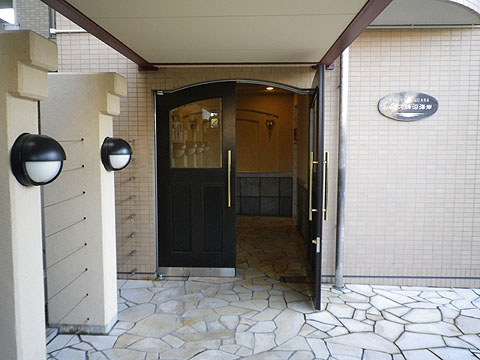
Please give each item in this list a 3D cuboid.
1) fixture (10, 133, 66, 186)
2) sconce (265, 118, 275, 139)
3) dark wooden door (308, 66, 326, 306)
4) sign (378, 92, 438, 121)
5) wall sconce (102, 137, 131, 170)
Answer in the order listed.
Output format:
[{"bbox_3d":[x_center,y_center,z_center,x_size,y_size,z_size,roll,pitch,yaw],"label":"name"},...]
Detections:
[{"bbox_3d":[-0.975,-0.098,1.948,0.187,0.267,0.267,0,4,2],"label":"fixture"},{"bbox_3d":[0.599,-1.035,7.878,0.190,0.410,0.130,0,4,2],"label":"sconce"},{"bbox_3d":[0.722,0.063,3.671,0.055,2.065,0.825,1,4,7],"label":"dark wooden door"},{"bbox_3d":[1.721,-0.750,3.961,0.600,0.297,0.035,0,4,2],"label":"sign"},{"bbox_3d":[-0.935,-0.199,3.025,0.187,0.267,0.267,0,4,2],"label":"wall sconce"}]

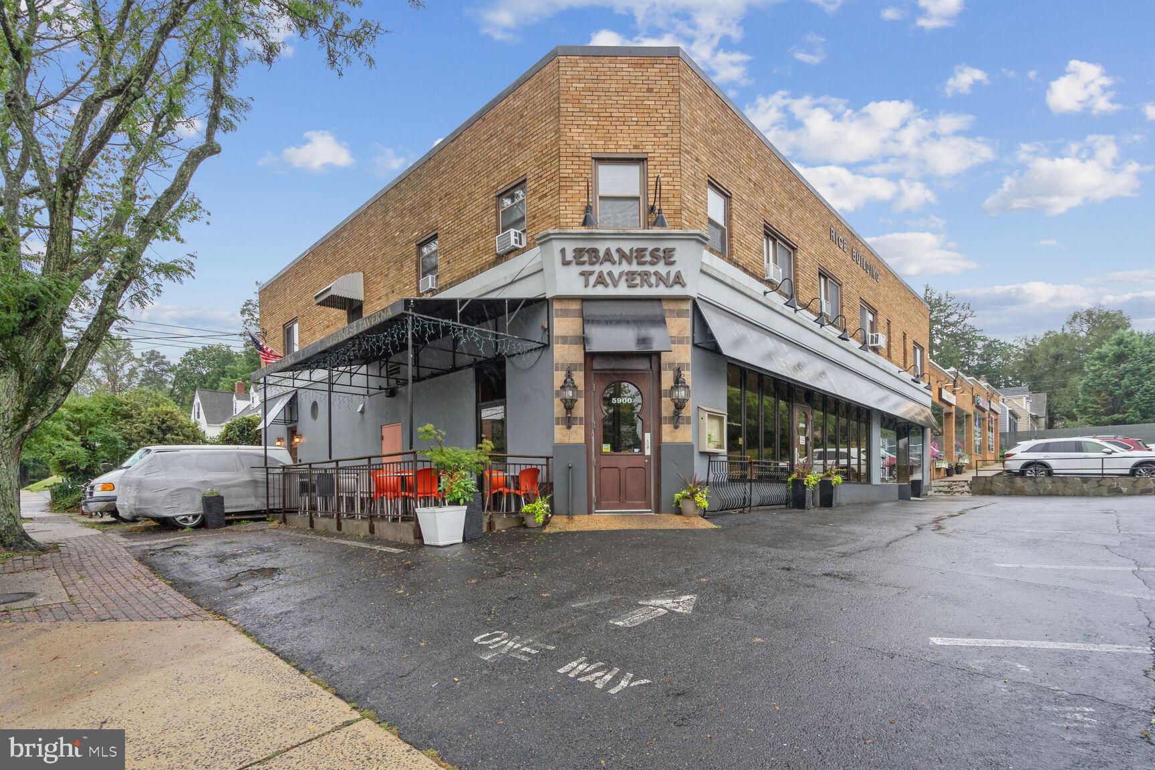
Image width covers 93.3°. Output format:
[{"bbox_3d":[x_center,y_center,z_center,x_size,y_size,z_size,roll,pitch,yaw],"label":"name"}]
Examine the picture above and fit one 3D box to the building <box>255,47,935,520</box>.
[{"bbox_3d":[1.317,0.405,20.503,17.000,7.800,19.400,-8,-12,43],"label":"building"}]

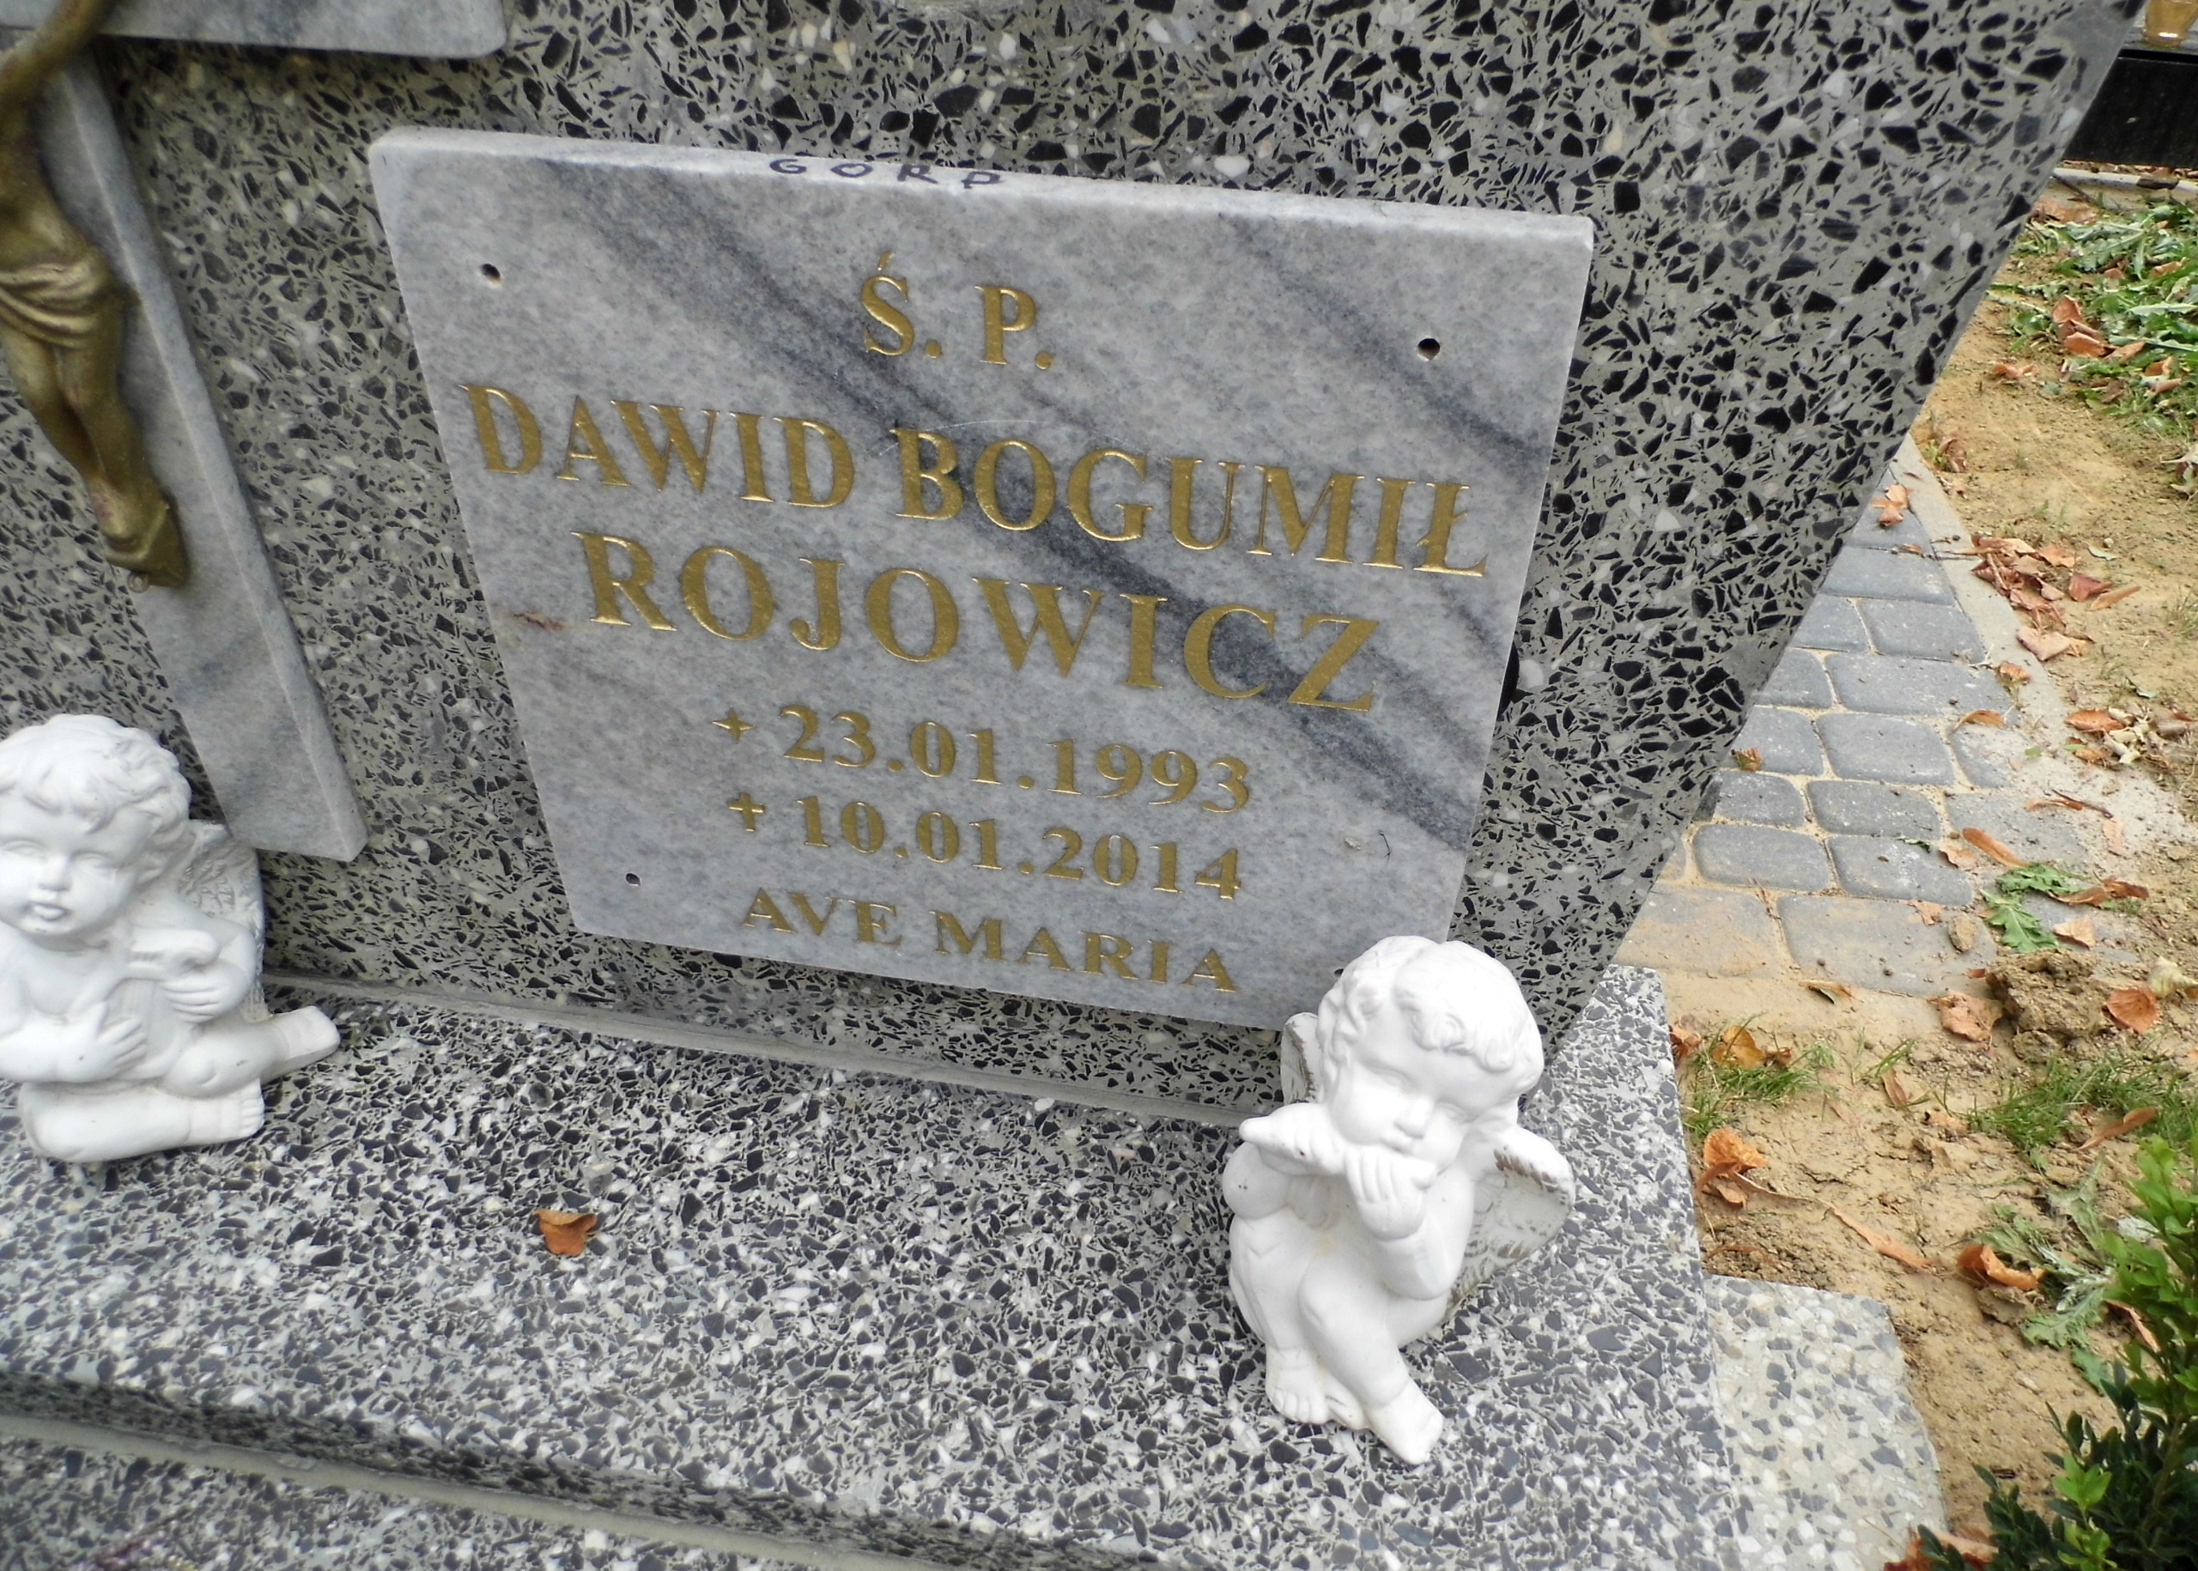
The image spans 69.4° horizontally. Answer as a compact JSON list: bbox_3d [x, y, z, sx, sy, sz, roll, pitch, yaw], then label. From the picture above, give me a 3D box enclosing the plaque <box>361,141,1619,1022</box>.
[{"bbox_3d":[-0.051,-0.056,0.659,0.420,0.386,0.021,7,40,7],"label":"plaque"}]

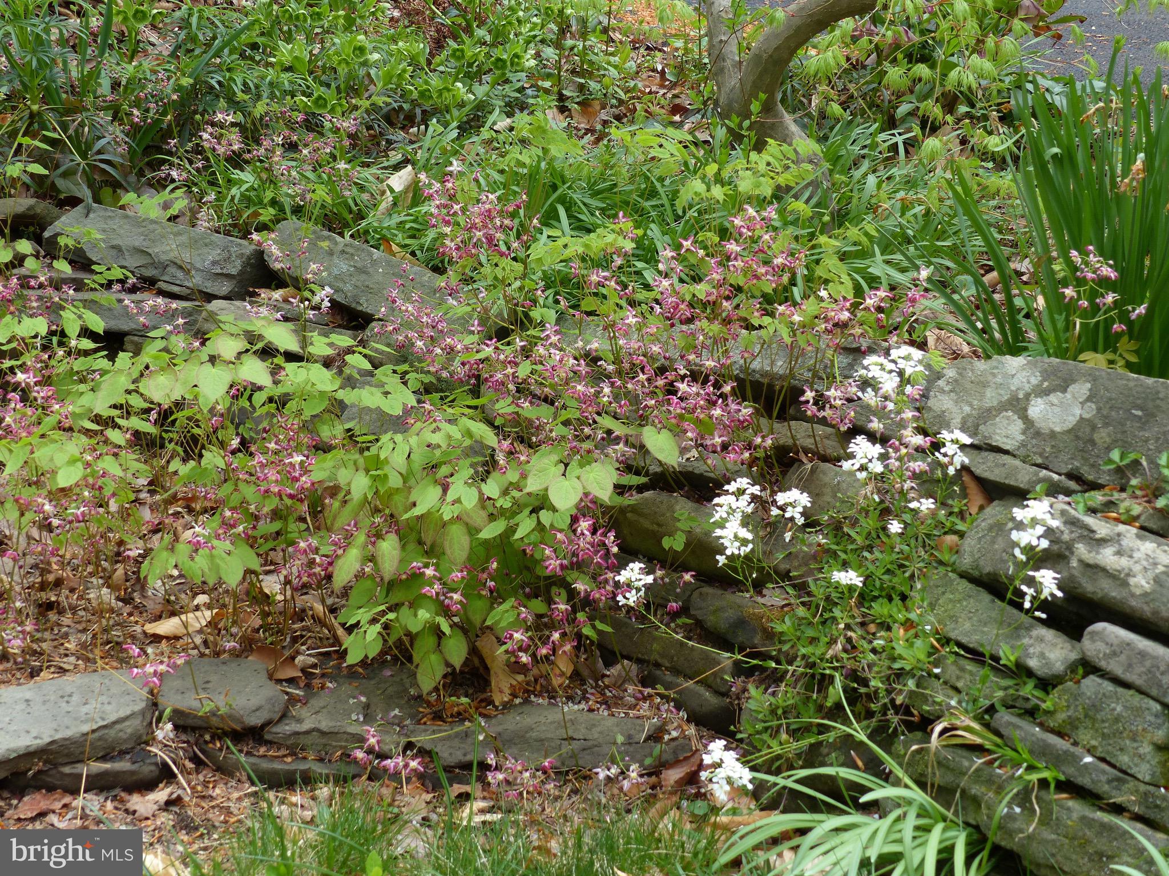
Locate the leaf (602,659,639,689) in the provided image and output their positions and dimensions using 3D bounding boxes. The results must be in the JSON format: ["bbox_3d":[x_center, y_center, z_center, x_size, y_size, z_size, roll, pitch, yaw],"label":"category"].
[{"bbox_3d":[0.051,0.333,2.810,0.055,0.050,0.020,3,-20,9],"label":"leaf"}]

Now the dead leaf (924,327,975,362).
[{"bbox_3d":[0.473,-0.121,2.575,0.064,0.034,0.051,0,22,0],"label":"dead leaf"}]

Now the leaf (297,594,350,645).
[{"bbox_3d":[-0.349,0.241,2.647,0.041,0.046,0.088,-21,30,-41],"label":"leaf"}]

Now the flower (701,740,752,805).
[{"bbox_3d":[0.185,0.436,2.600,0.062,0.070,0.050,5,36,14],"label":"flower"}]

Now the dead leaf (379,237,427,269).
[{"bbox_3d":[-0.320,-0.325,3.520,0.080,0.025,0.040,11,48,28],"label":"dead leaf"}]

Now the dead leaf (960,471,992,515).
[{"bbox_3d":[0.451,0.063,2.297,0.038,0.051,0.031,8,23,18],"label":"dead leaf"}]

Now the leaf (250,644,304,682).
[{"bbox_3d":[-0.436,0.320,2.820,0.082,0.025,0.055,0,45,0],"label":"leaf"}]

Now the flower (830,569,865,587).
[{"bbox_3d":[0.317,0.169,2.400,0.041,0.018,0.031,0,22,0],"label":"flower"}]

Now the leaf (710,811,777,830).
[{"bbox_3d":[0.209,0.500,2.600,0.088,0.018,0.040,0,30,0],"label":"leaf"}]

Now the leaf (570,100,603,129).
[{"bbox_3d":[0.003,-0.682,4.200,0.070,0.025,0.060,0,60,0],"label":"leaf"}]

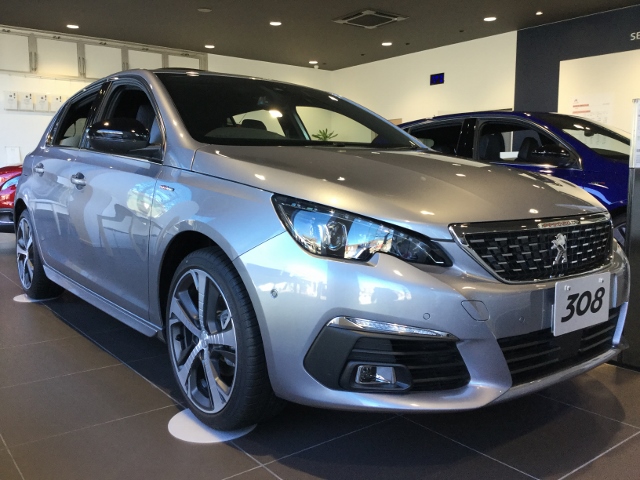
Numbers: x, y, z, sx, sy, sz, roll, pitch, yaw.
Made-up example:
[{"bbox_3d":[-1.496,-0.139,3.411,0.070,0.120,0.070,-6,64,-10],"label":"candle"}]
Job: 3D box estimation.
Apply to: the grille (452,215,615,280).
[{"bbox_3d":[0.746,0.021,1.844,0.940,0.220,0.150,-5,8,-38],"label":"grille"}]

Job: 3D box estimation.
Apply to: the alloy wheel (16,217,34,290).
[{"bbox_3d":[-1.969,0.095,3.994,0.180,0.485,0.485,-5,8,-38],"label":"alloy wheel"}]

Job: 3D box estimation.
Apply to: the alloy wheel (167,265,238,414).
[{"bbox_3d":[-0.338,0.329,1.956,0.180,0.485,0.485,-5,8,-38],"label":"alloy wheel"}]

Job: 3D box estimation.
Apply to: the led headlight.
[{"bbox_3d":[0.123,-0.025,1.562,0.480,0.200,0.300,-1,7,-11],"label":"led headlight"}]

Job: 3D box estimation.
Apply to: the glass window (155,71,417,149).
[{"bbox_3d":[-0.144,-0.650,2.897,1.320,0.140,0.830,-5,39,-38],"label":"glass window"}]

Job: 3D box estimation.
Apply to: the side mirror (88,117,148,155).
[{"bbox_3d":[-0.773,-0.415,2.256,0.250,0.150,0.170,-5,8,-38],"label":"side mirror"}]

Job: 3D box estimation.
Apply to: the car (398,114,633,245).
[{"bbox_3d":[2.008,-0.446,5.178,1.840,1.460,4.270,-4,8,-35],"label":"car"}]

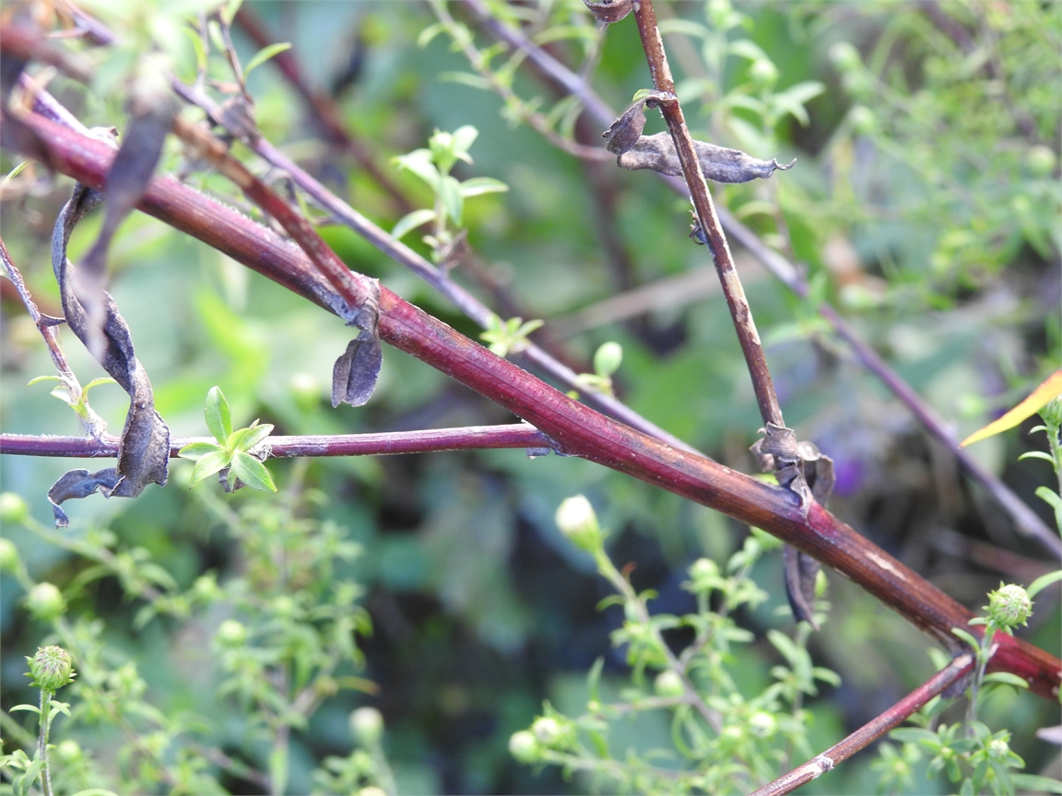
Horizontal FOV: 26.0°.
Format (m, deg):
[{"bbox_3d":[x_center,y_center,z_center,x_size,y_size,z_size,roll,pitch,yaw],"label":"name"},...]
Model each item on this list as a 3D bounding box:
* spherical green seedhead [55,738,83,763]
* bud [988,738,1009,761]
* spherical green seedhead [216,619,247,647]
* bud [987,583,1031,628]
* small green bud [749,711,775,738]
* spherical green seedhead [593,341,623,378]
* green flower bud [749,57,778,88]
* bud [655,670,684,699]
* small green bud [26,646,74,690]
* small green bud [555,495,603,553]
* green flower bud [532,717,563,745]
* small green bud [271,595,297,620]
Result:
[{"bbox_3d":[-0.104,0.080,0.520,0.006,0.005,0.006,0,18,0],"label":"spherical green seedhead"},{"bbox_3d":[0.094,0.070,0.460,0.004,0.004,0.004,8,41,0],"label":"bud"},{"bbox_3d":[-0.071,0.056,0.550,0.007,0.007,0.007,0,18,0],"label":"spherical green seedhead"},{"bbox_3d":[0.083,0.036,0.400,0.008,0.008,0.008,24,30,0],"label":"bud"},{"bbox_3d":[0.047,0.067,0.470,0.006,0.005,0.006,0,45,0],"label":"small green bud"},{"bbox_3d":[0.015,-0.008,0.460,0.006,0.007,0.006,12,12,0],"label":"spherical green seedhead"},{"bbox_3d":[0.061,-0.085,0.600,0.008,0.008,0.008,0,24,0],"label":"green flower bud"},{"bbox_3d":[0.028,0.058,0.470,0.006,0.006,0.006,-12,17,0],"label":"bud"},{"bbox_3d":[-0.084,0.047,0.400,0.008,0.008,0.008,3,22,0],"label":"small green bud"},{"bbox_3d":[0.009,0.025,0.450,0.008,0.011,0.008,-28,12,0],"label":"small green bud"},{"bbox_3d":[0.004,0.081,0.560,0.007,0.007,0.007,-15,39,0],"label":"green flower bud"},{"bbox_3d":[-0.061,0.052,0.570,0.006,0.006,0.006,0,18,0],"label":"small green bud"}]

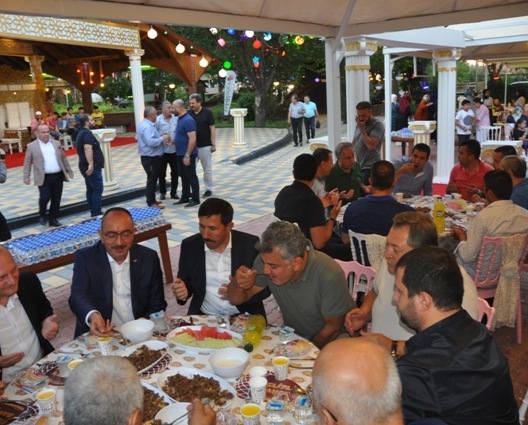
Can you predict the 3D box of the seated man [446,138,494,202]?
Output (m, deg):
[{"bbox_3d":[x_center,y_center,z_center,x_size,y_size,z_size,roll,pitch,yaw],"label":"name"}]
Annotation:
[{"bbox_3d":[2.158,-0.148,5.187,0.560,1.280,0.720,7,17,37],"label":"seated man"}]

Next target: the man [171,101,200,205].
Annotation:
[{"bbox_3d":[-1.244,-0.924,7.876,0.400,1.740,0.500,-10,15,-27],"label":"man"}]

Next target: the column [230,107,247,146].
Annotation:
[{"bbox_3d":[-0.840,-2.792,15.800,0.440,1.170,0.440,2,14,20],"label":"column"}]

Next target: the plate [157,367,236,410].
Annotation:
[{"bbox_3d":[-0.257,0.659,1.795,0.370,0.060,0.197,8,17,41],"label":"plate"}]

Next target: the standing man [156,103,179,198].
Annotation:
[{"bbox_3d":[-1.791,-1.100,8.694,0.520,1.770,0.360,-7,14,-14],"label":"standing man"}]

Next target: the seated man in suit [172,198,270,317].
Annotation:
[{"bbox_3d":[-0.193,0.573,2.527,0.560,1.250,0.700,-3,13,2],"label":"seated man in suit"}]

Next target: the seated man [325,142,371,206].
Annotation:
[{"bbox_3d":[0.842,0.001,4.462,0.540,1.277,0.750,-10,15,-23],"label":"seated man"}]

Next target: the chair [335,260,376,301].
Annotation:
[{"bbox_3d":[0.340,0.730,2.331,0.460,0.910,0.400,-15,18,-40],"label":"chair"}]

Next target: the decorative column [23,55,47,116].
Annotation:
[{"bbox_3d":[-8.155,-4.195,17.641,0.500,2.920,0.500,2,15,23],"label":"decorative column"}]

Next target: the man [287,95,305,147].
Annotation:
[{"bbox_3d":[1.093,-3.127,16.508,0.550,1.730,0.380,-1,14,11],"label":"man"}]

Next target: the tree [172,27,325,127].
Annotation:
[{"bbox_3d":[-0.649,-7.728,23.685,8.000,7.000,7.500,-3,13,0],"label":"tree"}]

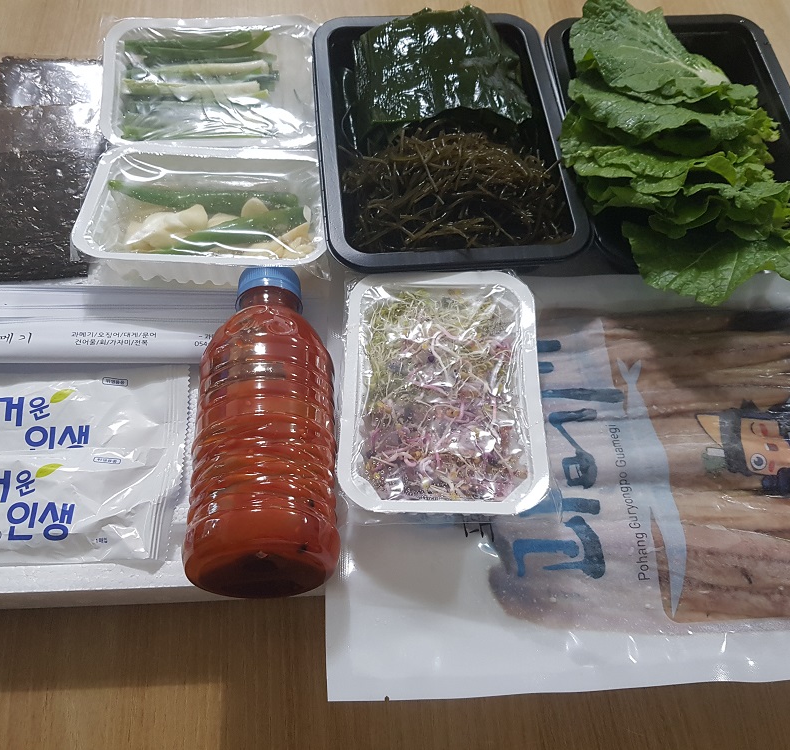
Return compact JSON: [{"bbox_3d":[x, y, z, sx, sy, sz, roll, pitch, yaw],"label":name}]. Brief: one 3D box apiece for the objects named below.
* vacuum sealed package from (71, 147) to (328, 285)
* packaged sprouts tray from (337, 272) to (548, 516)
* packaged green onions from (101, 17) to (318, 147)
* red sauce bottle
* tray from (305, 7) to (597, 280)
[{"bbox_3d":[-0.111,-0.090,0.445,0.136,0.032,0.101,1,51,-5],"label":"vacuum sealed package"},{"bbox_3d":[0.022,0.012,0.391,0.100,0.033,0.136,-2,61,-1],"label":"packaged sprouts tray"},{"bbox_3d":[-0.122,-0.181,0.493,0.135,0.032,0.101,-3,68,-6],"label":"packaged green onions"},{"bbox_3d":[-0.059,0.019,0.343,0.067,0.067,0.149,-2,61,-3],"label":"red sauce bottle"},{"bbox_3d":[0.028,-0.142,0.481,0.150,0.045,0.209,-3,62,-4],"label":"tray"}]

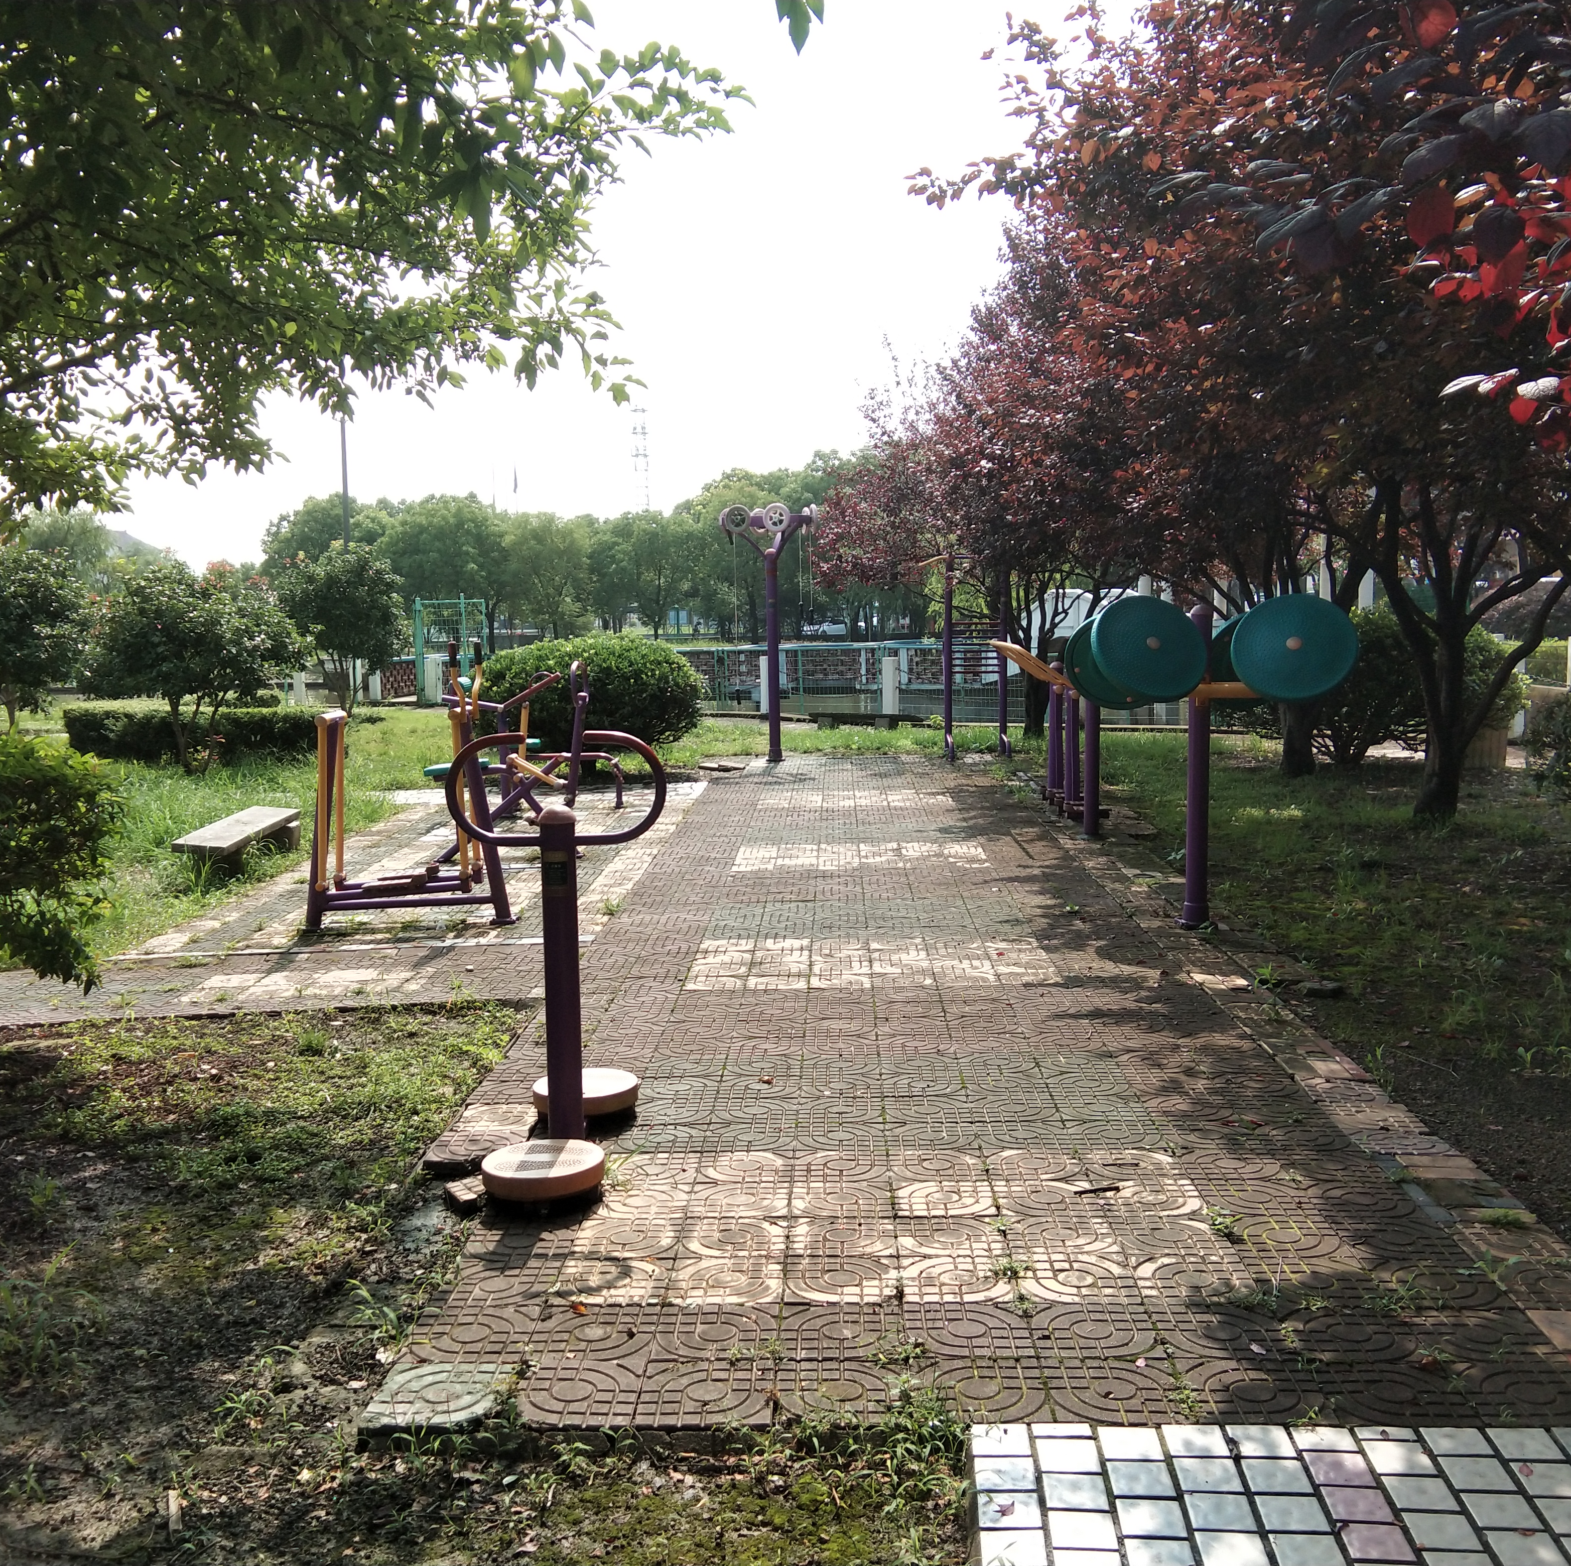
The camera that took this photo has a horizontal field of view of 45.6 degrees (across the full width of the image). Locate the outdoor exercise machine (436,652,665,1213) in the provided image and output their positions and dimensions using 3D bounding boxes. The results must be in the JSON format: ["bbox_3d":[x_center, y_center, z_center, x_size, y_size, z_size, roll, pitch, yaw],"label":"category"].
[{"bbox_3d":[-0.570,0.425,4.782,0.560,1.111,1.030,-1,5,2],"label":"outdoor exercise machine"}]

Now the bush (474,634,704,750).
[{"bbox_3d":[-1.857,-0.773,17.366,2.143,1.223,2.036,-1,5,2],"label":"bush"}]

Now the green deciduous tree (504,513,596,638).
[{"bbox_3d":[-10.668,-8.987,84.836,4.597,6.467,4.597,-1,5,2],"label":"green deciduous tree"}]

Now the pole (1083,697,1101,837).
[{"bbox_3d":[1.942,-0.161,11.844,0.100,1.000,0.100,-1,5,2],"label":"pole"}]

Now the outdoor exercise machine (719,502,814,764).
[{"bbox_3d":[-0.173,-1.486,18.622,0.948,2.542,0.850,-1,5,2],"label":"outdoor exercise machine"}]

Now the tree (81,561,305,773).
[{"bbox_3d":[-5.814,-1.123,18.227,2.189,2.048,2.109,-1,5,2],"label":"tree"}]

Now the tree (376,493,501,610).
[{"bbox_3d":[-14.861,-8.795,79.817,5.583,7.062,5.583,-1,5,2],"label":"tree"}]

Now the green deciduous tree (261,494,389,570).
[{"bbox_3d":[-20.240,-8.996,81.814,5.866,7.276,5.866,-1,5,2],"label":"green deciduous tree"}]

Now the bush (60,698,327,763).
[{"bbox_3d":[-6.368,-0.587,20.535,2.700,0.600,1.600,-1,5,2],"label":"bush"}]

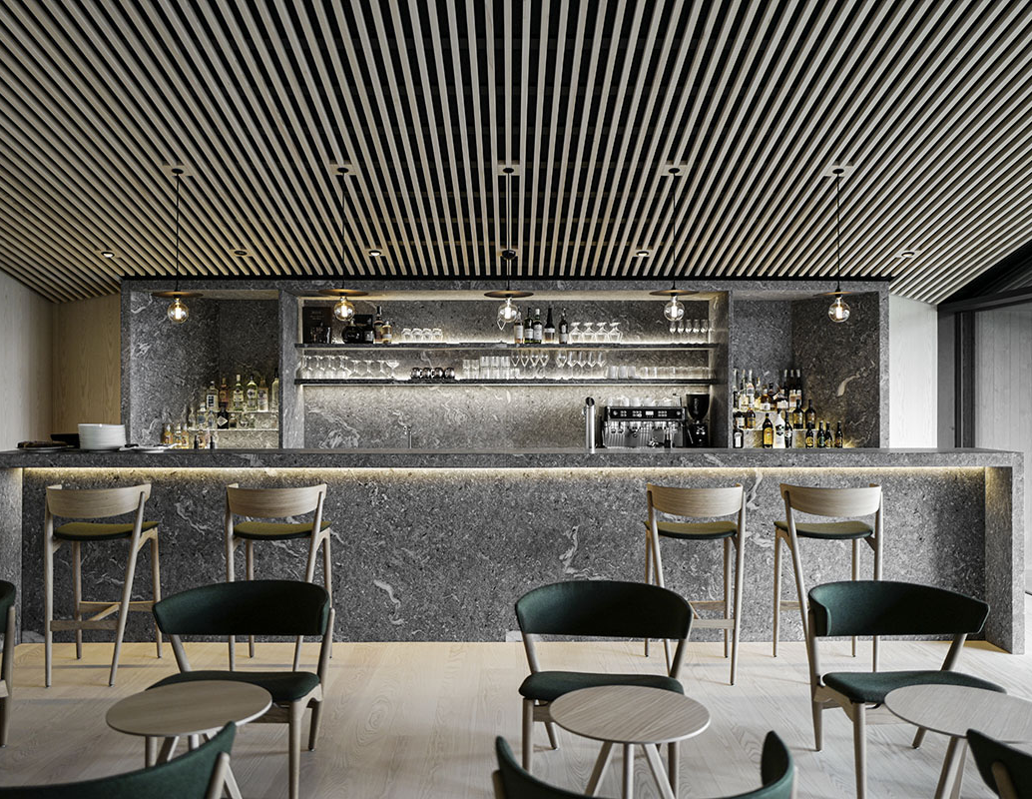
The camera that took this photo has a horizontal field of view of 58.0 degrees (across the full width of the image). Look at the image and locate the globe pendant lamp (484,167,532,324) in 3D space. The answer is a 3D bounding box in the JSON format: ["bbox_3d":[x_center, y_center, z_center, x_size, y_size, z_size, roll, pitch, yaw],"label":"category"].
[{"bbox_3d":[-0.042,-0.927,5.620,0.300,0.935,0.300,0,0,0],"label":"globe pendant lamp"}]

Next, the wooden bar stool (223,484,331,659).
[{"bbox_3d":[-1.231,0.922,4.825,0.515,0.975,0.525,0,0,2],"label":"wooden bar stool"}]

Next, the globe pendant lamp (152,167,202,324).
[{"bbox_3d":[-2.018,-0.916,5.560,0.297,0.920,0.297,0,0,0],"label":"globe pendant lamp"}]

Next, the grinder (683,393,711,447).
[{"bbox_3d":[1.521,0.228,7.780,0.210,0.575,0.360,0,0,0],"label":"grinder"}]

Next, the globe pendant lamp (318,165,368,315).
[{"bbox_3d":[-1.037,-0.932,5.610,0.300,0.925,0.300,0,0,0],"label":"globe pendant lamp"}]

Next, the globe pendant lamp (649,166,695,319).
[{"bbox_3d":[0.943,-0.923,5.560,0.297,0.911,0.297,0,0,0],"label":"globe pendant lamp"}]

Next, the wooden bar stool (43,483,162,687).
[{"bbox_3d":[-2.180,0.944,4.910,0.500,0.980,0.550,0,0,-2],"label":"wooden bar stool"}]

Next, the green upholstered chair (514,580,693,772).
[{"bbox_3d":[0.335,1.075,3.500,0.665,0.670,0.600,0,0,8],"label":"green upholstered chair"}]

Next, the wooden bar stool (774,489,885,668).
[{"bbox_3d":[1.655,0.944,4.930,0.500,0.980,0.550,0,0,3],"label":"wooden bar stool"}]

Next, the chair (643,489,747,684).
[{"bbox_3d":[0.942,0.944,4.910,0.500,0.980,0.550,0,0,2],"label":"chair"}]

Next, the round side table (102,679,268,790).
[{"bbox_3d":[-1.022,1.186,2.930,0.490,0.448,0.490,0,0,0],"label":"round side table"}]

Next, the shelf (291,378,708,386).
[{"bbox_3d":[-0.090,-0.150,8.020,3.550,0.045,0.290,0,0,0],"label":"shelf"}]

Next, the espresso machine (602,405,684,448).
[{"bbox_3d":[1.055,0.285,7.720,0.680,0.460,0.540,0,0,0],"label":"espresso machine"}]

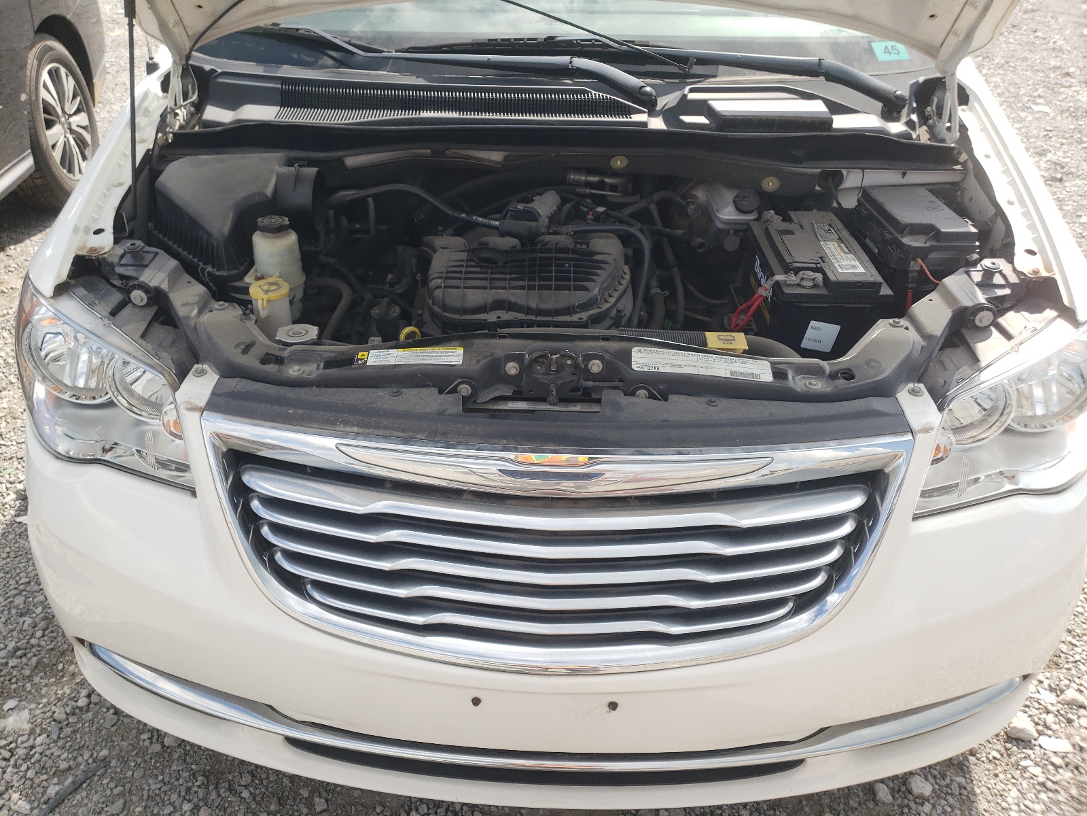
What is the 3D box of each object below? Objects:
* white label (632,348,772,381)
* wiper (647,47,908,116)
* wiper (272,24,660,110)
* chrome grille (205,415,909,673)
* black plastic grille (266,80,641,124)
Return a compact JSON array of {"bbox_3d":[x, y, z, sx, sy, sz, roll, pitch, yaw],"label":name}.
[{"bbox_3d":[0.208,-0.057,1.069,0.184,0.004,0.046,5,44,-1],"label":"white label"},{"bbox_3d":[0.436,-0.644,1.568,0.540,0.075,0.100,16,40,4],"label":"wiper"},{"bbox_3d":[-0.162,-0.688,1.600,0.820,0.075,0.110,15,41,11],"label":"wiper"},{"bbox_3d":[0.009,0.164,1.036,0.885,0.285,0.175,2,34,2],"label":"chrome grille"},{"bbox_3d":[-0.156,-0.570,1.498,0.660,0.050,0.130,3,35,4],"label":"black plastic grille"}]

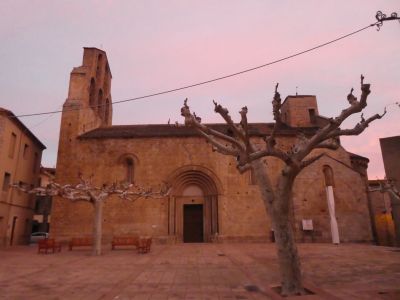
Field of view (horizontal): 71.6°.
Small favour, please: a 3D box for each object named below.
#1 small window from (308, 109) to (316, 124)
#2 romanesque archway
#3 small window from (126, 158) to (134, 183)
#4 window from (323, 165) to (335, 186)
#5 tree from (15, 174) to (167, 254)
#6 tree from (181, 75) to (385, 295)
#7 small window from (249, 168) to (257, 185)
[{"bbox_3d":[12.409,-3.656,30.671,0.830,1.890,0.350,0,-15,-1],"label":"small window"},{"bbox_3d":[-0.542,4.931,25.287,4.930,6.920,0.900,0,-15,-1],"label":"romanesque archway"},{"bbox_3d":[-6.417,1.964,25.744,0.740,2.340,0.350,0,-15,-1],"label":"small window"},{"bbox_3d":[11.673,2.351,25.243,1.050,1.970,0.350,0,-15,-1],"label":"window"},{"bbox_3d":[-6.577,3.848,16.391,9.480,4.490,7.000,0,-15,-1],"label":"tree"},{"bbox_3d":[2.447,0.642,7.558,5.920,5.820,4.800,0,-15,-1],"label":"tree"},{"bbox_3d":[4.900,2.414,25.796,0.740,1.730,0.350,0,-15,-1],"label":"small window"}]

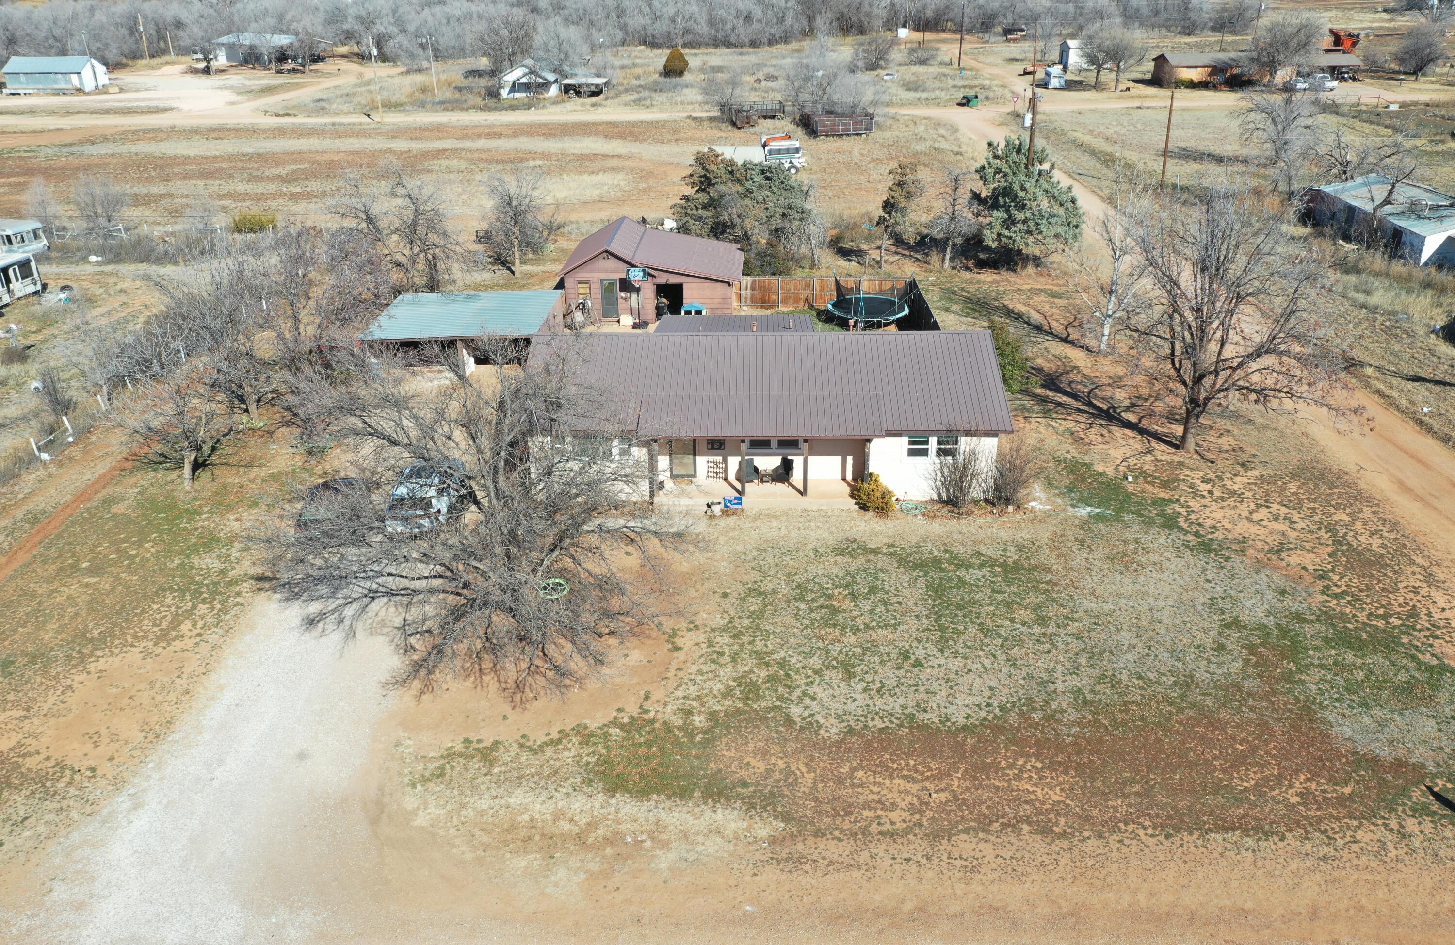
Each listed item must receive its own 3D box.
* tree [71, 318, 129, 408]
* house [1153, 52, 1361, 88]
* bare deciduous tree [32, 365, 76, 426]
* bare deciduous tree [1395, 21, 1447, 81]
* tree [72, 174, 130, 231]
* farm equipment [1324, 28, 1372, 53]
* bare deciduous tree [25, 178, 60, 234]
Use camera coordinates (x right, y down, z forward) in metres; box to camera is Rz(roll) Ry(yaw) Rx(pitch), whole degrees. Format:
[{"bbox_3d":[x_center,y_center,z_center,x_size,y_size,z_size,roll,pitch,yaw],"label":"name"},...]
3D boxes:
[{"bbox_3d":[-26.425,-4.677,47.780,2.250,3.838,2.250,-14,28,-27],"label":"tree"},{"bbox_3d":[67.404,-51.726,144.903,22.500,3.750,8.200,-2,25,-3],"label":"house"},{"bbox_3d":[-27.665,-3.311,46.570,1.600,2.391,1.600,-16,28,-29],"label":"bare deciduous tree"},{"bbox_3d":[94.314,-56.830,152.624,6.800,7.280,6.600,-1,25,0],"label":"bare deciduous tree"},{"bbox_3d":[-45.010,-19.570,81.360,3.400,4.000,3.300,-15,29,-25],"label":"tree"},{"bbox_3d":[103.234,-71.176,187.273,7.000,3.968,4.200,-1,25,0],"label":"farm equipment"},{"bbox_3d":[-48.003,-18.352,78.473,2.500,4.077,2.500,-1,25,0],"label":"bare deciduous tree"}]

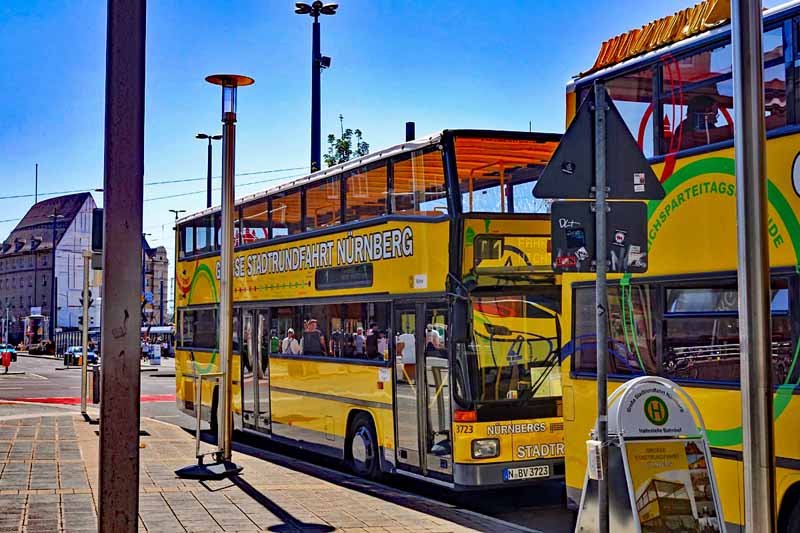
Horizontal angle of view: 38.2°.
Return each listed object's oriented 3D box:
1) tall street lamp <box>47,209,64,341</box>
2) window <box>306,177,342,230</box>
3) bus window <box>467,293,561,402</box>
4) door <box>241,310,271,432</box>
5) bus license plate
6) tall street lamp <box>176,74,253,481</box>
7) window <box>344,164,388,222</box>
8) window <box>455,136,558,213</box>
[{"bbox_3d":[-26.300,0.943,88.067,1.250,10.770,0.400,0,-3,-6],"label":"tall street lamp"},{"bbox_3d":[-0.975,-0.788,14.815,0.070,0.600,1.230,1,-3,-25],"label":"window"},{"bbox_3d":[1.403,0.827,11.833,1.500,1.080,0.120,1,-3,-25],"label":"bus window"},{"bbox_3d":[-2.128,1.536,17.165,0.090,1.860,1.300,1,-3,-25],"label":"door"},{"bbox_3d":[1.283,2.075,11.601,0.520,0.110,0.020,1,-3,-25],"label":"bus license plate"},{"bbox_3d":[-2.104,0.078,13.209,0.800,4.580,0.700,0,-3,0],"label":"tall street lamp"},{"bbox_3d":[-0.391,-0.852,13.576,0.070,0.600,1.230,1,-3,-25],"label":"window"},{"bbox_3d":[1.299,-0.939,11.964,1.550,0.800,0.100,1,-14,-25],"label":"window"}]

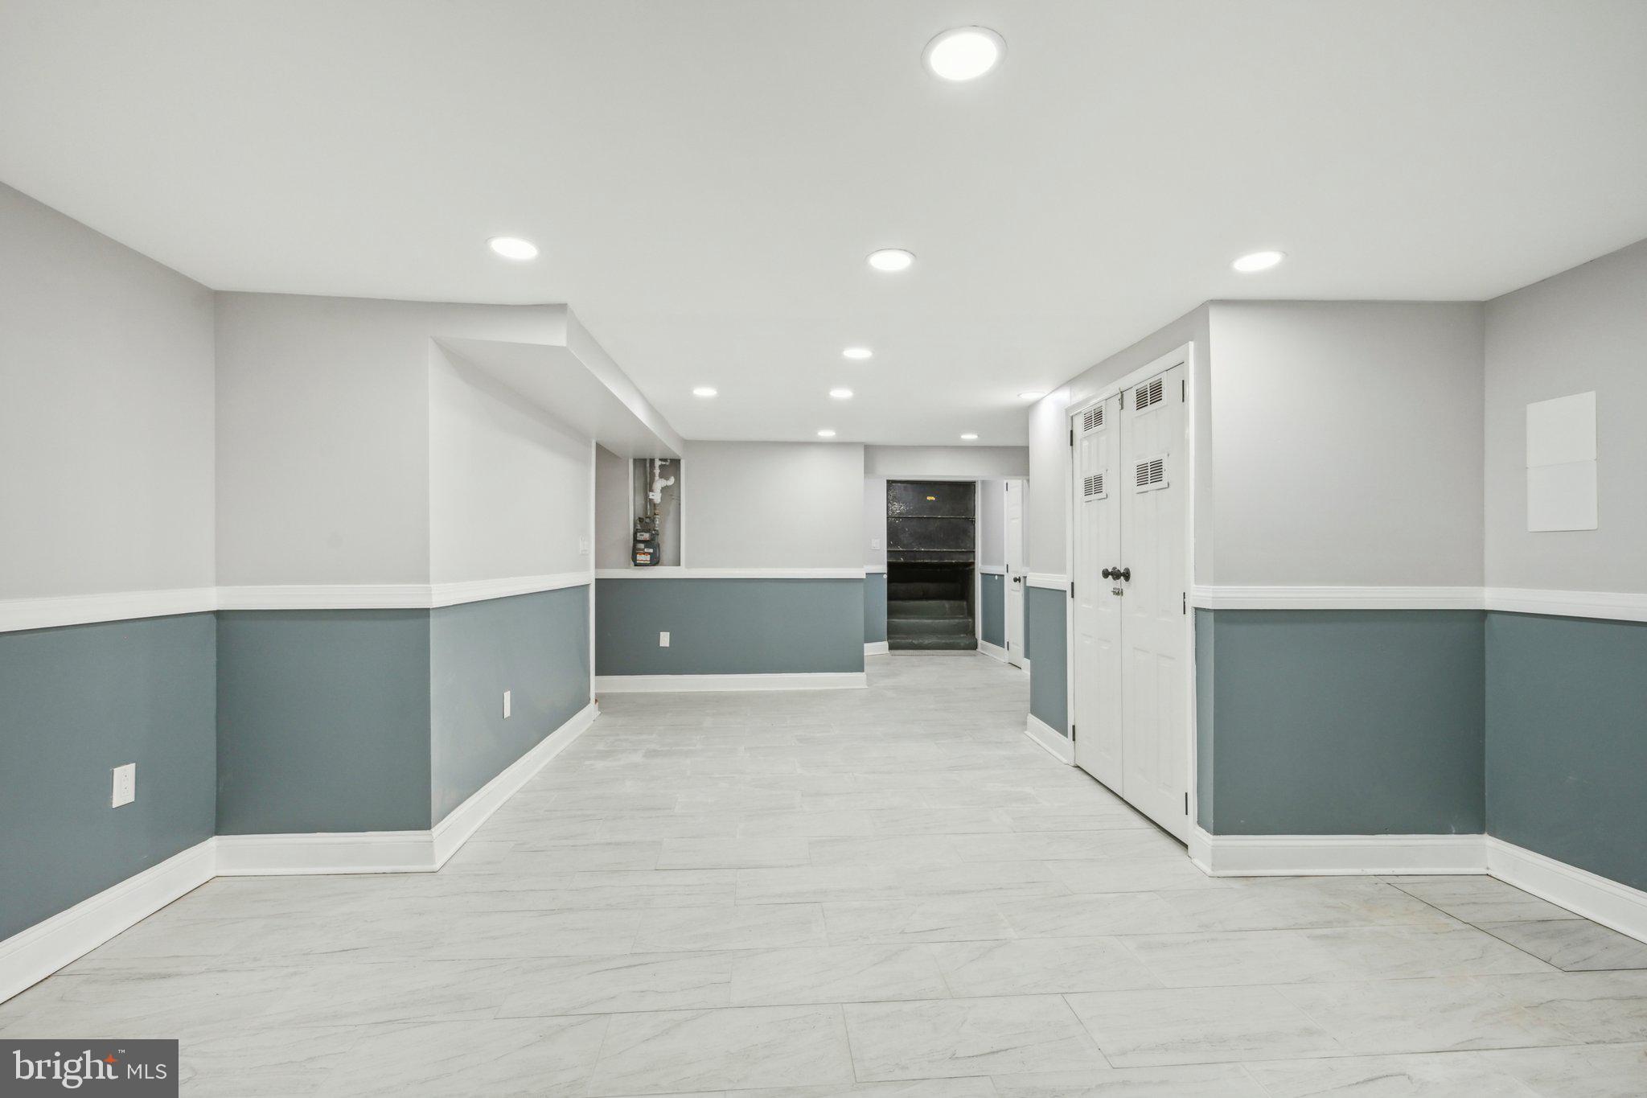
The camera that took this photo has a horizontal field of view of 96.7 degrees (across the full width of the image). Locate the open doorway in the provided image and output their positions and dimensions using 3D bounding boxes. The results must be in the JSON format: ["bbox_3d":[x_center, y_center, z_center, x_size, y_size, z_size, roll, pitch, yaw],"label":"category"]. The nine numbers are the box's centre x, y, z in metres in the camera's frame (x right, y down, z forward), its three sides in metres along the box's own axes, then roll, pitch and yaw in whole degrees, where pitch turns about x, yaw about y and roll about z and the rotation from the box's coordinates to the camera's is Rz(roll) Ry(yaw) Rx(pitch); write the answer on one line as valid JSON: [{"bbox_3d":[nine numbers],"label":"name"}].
[{"bbox_3d":[1.325,0.205,9.030,1.090,2.090,0.140,0,-1,-3],"label":"open doorway"}]

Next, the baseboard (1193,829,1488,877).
[{"bbox_3d":[2.015,1.178,2.875,1.090,0.152,0.150,0,-1,-2],"label":"baseboard"}]

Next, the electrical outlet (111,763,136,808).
[{"bbox_3d":[-2.255,0.764,2.360,0.010,0.123,0.080,0,-1,-6],"label":"electrical outlet"}]

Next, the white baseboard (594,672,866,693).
[{"bbox_3d":[-0.800,1.180,6.490,2.390,0.150,0.020,0,-1,-4],"label":"white baseboard"}]

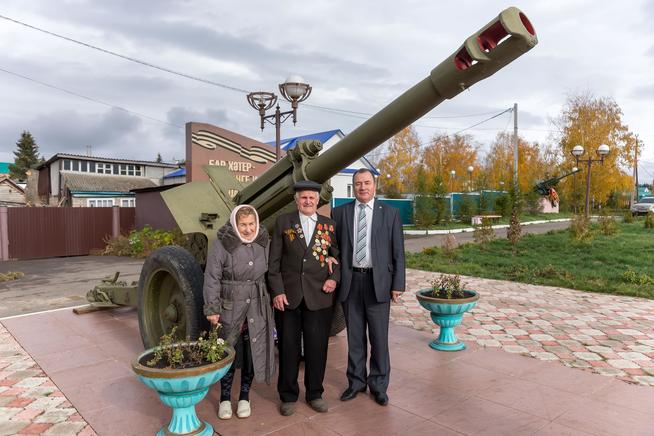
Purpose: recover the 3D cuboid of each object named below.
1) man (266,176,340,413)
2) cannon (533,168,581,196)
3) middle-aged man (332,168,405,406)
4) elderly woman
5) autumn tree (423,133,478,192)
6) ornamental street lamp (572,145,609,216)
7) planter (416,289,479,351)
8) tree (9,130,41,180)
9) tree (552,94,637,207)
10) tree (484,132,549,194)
[{"bbox_3d":[-0.166,0.552,3.172,0.540,1.660,0.340,0,3,-3],"label":"man"},{"bbox_3d":[18.950,-2.890,36.000,3.900,2.100,1.700,1,3,28],"label":"cannon"},{"bbox_3d":[0.318,0.501,3.298,0.550,1.750,0.340,0,3,10],"label":"middle-aged man"},{"bbox_3d":[-0.634,0.640,3.108,0.520,1.490,0.370,-1,3,-18],"label":"elderly woman"},{"bbox_3d":[14.163,-5.390,50.000,6.300,8.821,6.300,1,3,18],"label":"autumn tree"},{"bbox_3d":[12.319,-1.528,20.500,1.750,3.851,0.620,-1,3,-15],"label":"ornamental street lamp"},{"bbox_3d":[1.244,1.056,4.470,0.620,0.530,0.620,0,3,0],"label":"planter"},{"bbox_3d":[-34.690,-5.734,50.000,4.200,8.591,4.200,-2,3,-30],"label":"tree"},{"bbox_3d":[28.222,-6.963,46.000,8.200,12.541,8.200,2,3,30],"label":"tree"},{"bbox_3d":[21.846,-5.390,50.000,7.400,8.821,7.400,1,3,23],"label":"tree"}]

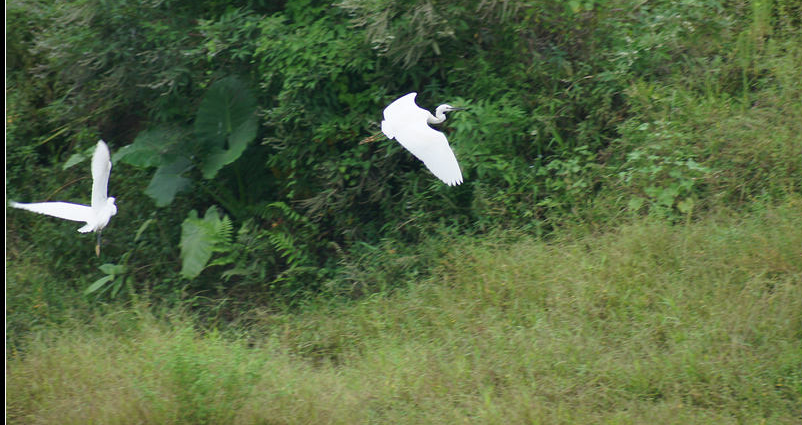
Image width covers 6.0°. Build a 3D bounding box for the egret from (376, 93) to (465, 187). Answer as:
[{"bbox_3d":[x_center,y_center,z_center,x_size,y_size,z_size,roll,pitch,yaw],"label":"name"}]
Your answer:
[{"bbox_3d":[0.060,-0.467,42.539,0.580,0.300,0.820,-16,40,-6],"label":"egret"}]

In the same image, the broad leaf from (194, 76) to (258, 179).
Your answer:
[{"bbox_3d":[-1.054,-0.513,46.500,0.370,0.600,0.130,6,6,1],"label":"broad leaf"}]

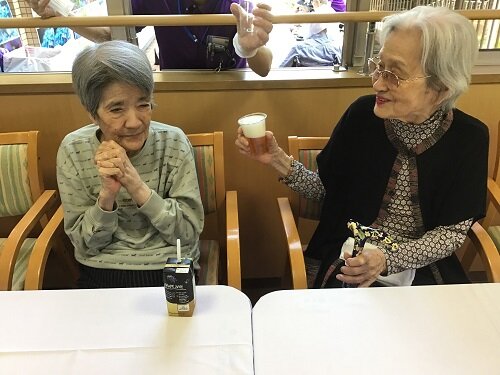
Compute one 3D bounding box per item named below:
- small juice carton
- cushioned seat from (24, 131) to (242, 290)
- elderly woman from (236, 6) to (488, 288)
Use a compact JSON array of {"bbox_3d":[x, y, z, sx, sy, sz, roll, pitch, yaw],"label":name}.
[{"bbox_3d":[-0.129,0.186,0.837,0.048,0.100,0.039,0,24,2],"label":"small juice carton"},{"bbox_3d":[-0.302,0.278,1.474,0.560,0.810,0.570,-2,24,-2],"label":"cushioned seat"},{"bbox_3d":[0.267,0.151,1.251,0.600,1.210,0.620,3,24,7],"label":"elderly woman"}]

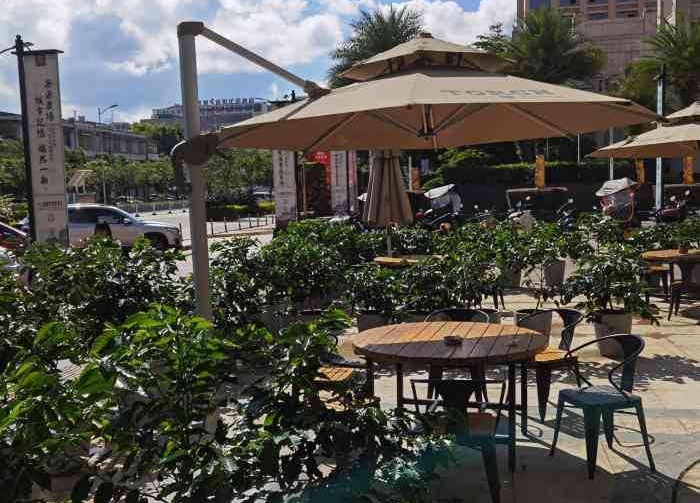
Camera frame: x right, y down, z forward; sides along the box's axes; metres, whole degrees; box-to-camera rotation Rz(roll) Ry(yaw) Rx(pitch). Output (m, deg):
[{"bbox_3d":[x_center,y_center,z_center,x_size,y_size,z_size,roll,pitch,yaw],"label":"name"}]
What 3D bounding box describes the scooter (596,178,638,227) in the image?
[{"bbox_3d":[7.432,-1.068,20.298,1.750,1.830,0.750,-5,6,-35],"label":"scooter"}]

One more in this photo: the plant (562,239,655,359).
[{"bbox_3d":[2.805,0.493,7.814,1.020,1.183,0.950,-1,4,0],"label":"plant"}]

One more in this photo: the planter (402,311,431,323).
[{"bbox_3d":[0.764,0.893,8.071,0.410,0.450,0.410,-1,4,0],"label":"planter"}]

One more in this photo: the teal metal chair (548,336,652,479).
[{"bbox_3d":[1.617,0.960,4.604,0.520,0.770,0.550,-3,4,-14],"label":"teal metal chair"}]

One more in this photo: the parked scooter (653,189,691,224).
[{"bbox_3d":[9.574,-0.946,21.818,1.750,1.220,0.700,-5,6,-35],"label":"parked scooter"}]

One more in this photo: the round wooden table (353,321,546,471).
[{"bbox_3d":[0.677,0.968,4.994,1.300,0.750,1.300,-2,4,0],"label":"round wooden table"}]

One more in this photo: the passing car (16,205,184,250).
[{"bbox_3d":[-7.989,-0.723,23.705,4.700,1.700,1.870,-2,5,0],"label":"passing car"}]

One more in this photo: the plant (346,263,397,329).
[{"bbox_3d":[0.268,0.629,8.097,0.620,1.000,0.600,-2,4,0],"label":"plant"}]

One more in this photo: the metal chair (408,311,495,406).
[{"bbox_3d":[0.955,0.868,6.261,0.540,0.760,0.520,-1,4,13],"label":"metal chair"}]

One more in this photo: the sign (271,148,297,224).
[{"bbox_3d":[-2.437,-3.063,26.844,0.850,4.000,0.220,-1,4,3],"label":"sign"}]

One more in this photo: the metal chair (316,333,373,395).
[{"bbox_3d":[-0.036,0.962,5.357,0.500,0.760,0.500,0,5,20],"label":"metal chair"}]

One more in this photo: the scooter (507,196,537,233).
[{"bbox_3d":[4.852,-0.738,20.821,0.700,1.220,1.750,3,7,45],"label":"scooter"}]

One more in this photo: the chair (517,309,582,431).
[{"bbox_3d":[1.530,0.858,5.578,0.510,0.750,0.520,-4,5,-27],"label":"chair"}]

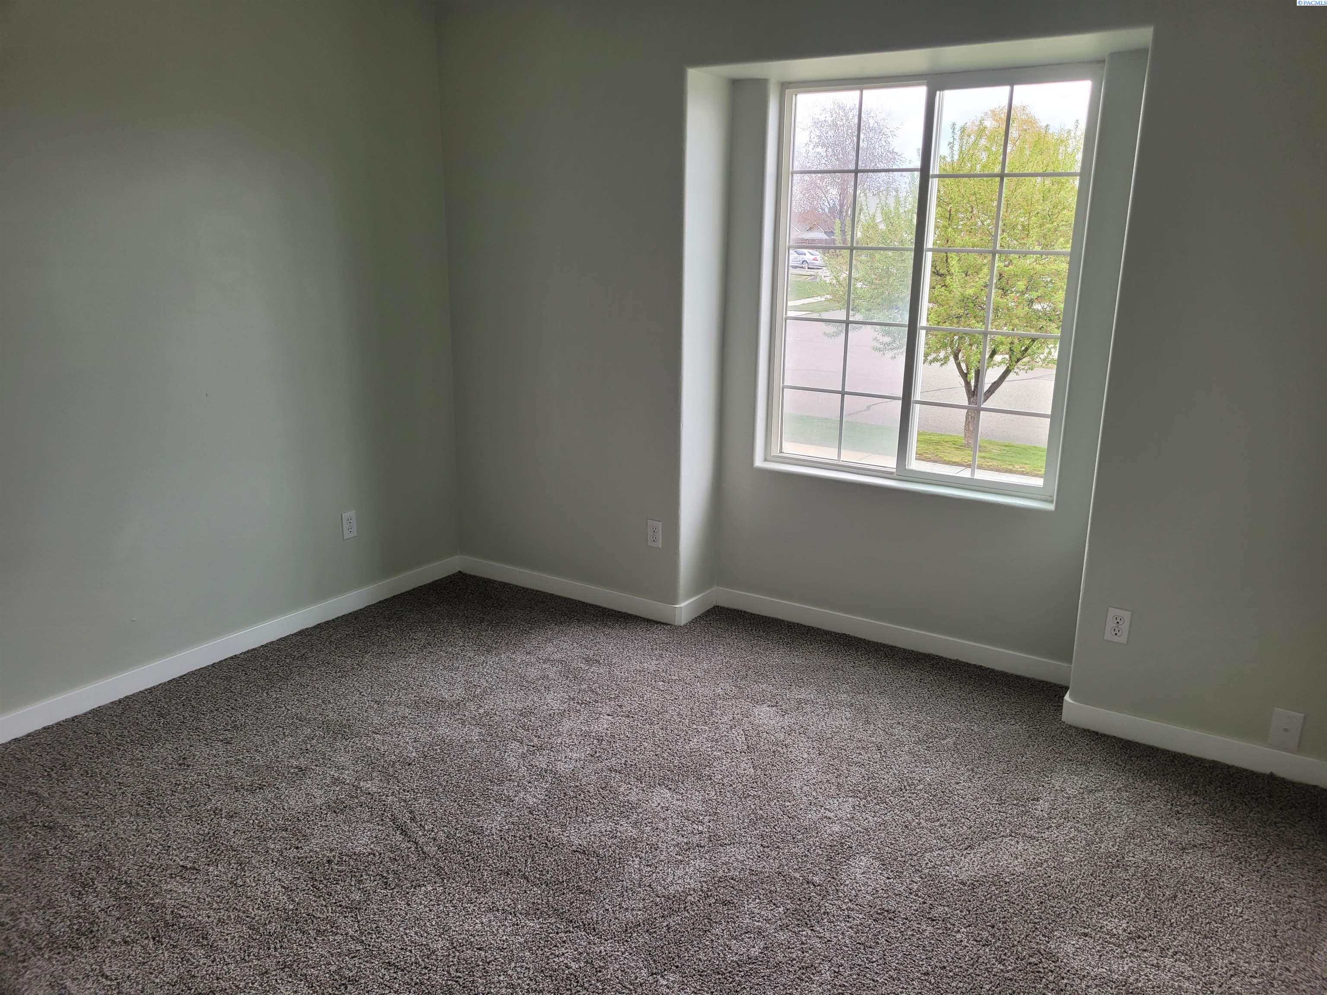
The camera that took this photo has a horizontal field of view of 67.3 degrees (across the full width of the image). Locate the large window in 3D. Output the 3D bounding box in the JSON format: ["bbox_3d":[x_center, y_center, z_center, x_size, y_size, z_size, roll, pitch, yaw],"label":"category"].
[{"bbox_3d":[0.973,-0.818,3.857,1.204,1.534,0.098,10,17,31],"label":"large window"}]

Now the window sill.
[{"bbox_3d":[0.933,-0.061,3.972,1.221,0.040,0.118,10,17,31],"label":"window sill"}]

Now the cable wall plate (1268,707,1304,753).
[{"bbox_3d":[1.910,0.712,3.053,0.077,0.122,0.010,10,17,31],"label":"cable wall plate"}]

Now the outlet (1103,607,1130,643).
[{"bbox_3d":[1.487,0.420,3.259,0.070,0.114,0.010,10,17,31],"label":"outlet"}]

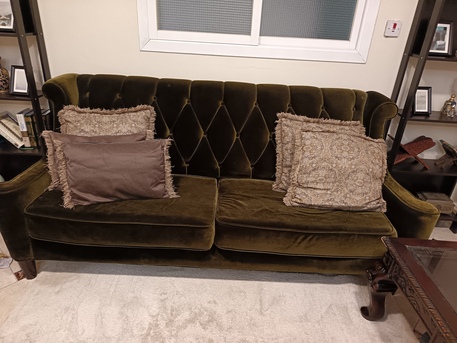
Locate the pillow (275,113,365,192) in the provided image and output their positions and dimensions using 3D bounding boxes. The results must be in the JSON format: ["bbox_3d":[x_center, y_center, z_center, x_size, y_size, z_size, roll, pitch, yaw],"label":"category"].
[{"bbox_3d":[0.538,-0.089,1.897,0.518,0.441,0.130,6,1,-3],"label":"pillow"}]

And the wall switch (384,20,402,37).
[{"bbox_3d":[0.975,-0.838,1.876,0.087,0.087,0.018,3,27,-1],"label":"wall switch"}]

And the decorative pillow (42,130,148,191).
[{"bbox_3d":[-0.705,-0.059,1.778,0.576,0.321,0.120,-2,13,-11],"label":"decorative pillow"}]

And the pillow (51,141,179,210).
[{"bbox_3d":[-0.560,0.004,1.634,0.567,0.334,0.130,-4,15,-8],"label":"pillow"}]

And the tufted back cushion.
[{"bbox_3d":[-0.051,-0.231,1.939,1.900,0.585,0.270,3,27,-1],"label":"tufted back cushion"}]

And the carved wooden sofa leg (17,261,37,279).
[{"bbox_3d":[-1.067,0.506,1.698,0.060,0.125,0.060,3,27,-1],"label":"carved wooden sofa leg"}]

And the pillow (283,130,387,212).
[{"bbox_3d":[0.621,-0.005,1.802,0.525,0.420,0.140,7,-13,10],"label":"pillow"}]

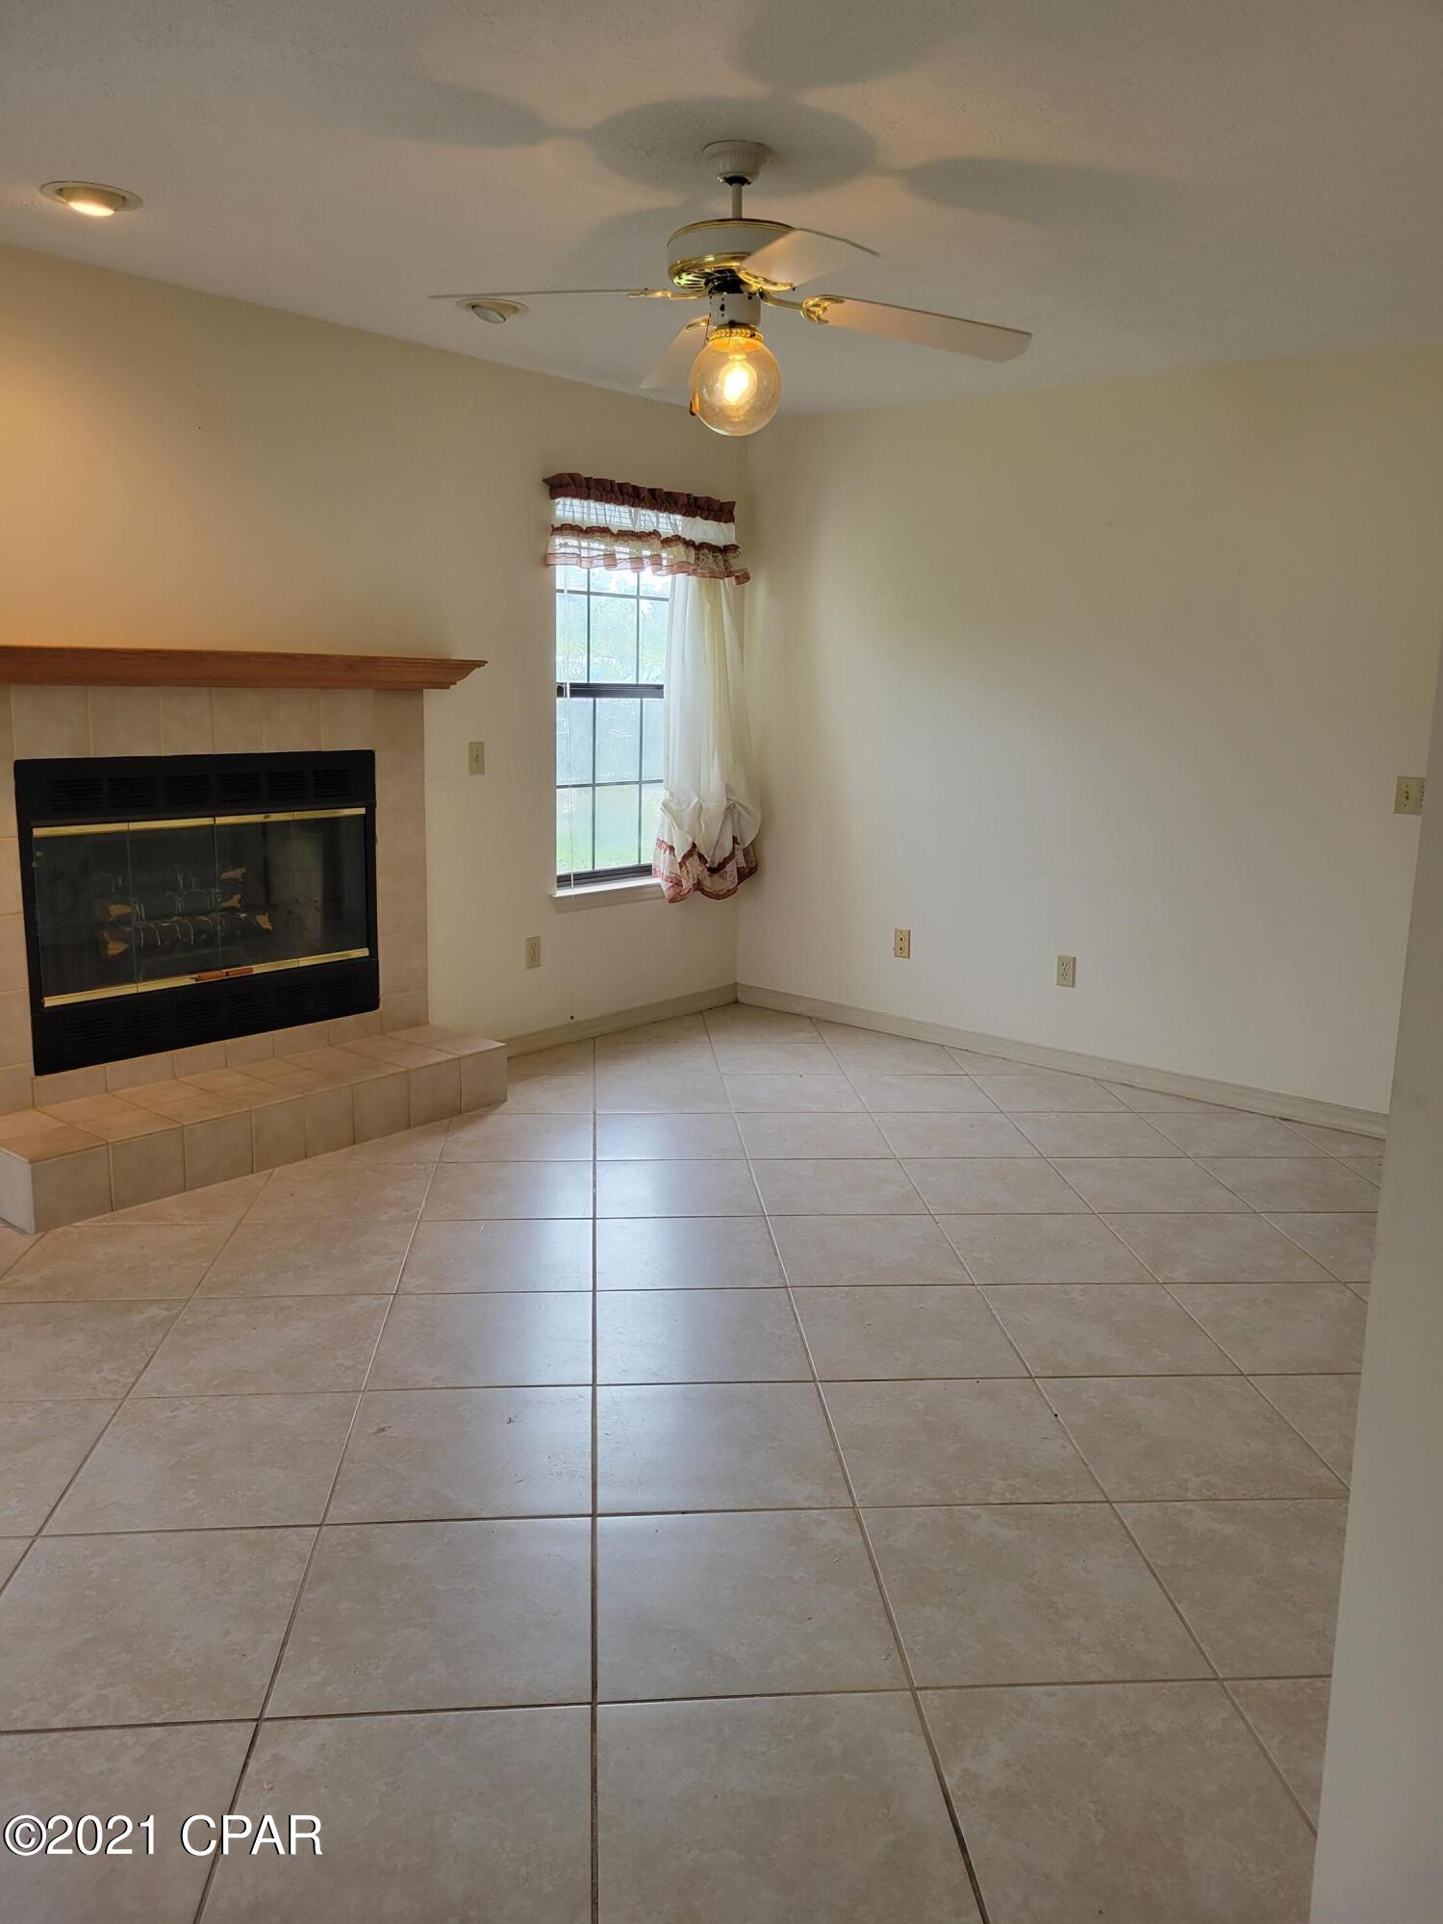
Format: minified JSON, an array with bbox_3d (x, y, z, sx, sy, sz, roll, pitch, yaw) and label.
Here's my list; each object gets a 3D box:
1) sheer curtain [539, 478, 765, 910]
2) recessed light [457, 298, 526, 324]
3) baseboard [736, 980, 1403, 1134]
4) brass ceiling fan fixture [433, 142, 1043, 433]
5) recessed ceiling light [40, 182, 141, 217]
[{"bbox_3d":[-0.234,-0.996,5.625,0.150,1.600,1.150,11,15,39],"label":"sheer curtain"},{"bbox_3d":[-0.652,-1.844,4.117,0.205,0.050,0.205,0,11,-5],"label":"recessed light"},{"bbox_3d":[1.121,0.342,5.520,2.750,0.086,0.018,11,15,39],"label":"baseboard"},{"bbox_3d":[0.039,-1.324,2.877,1.180,0.535,1.180,-2,12,-15],"label":"brass ceiling fan fixture"},{"bbox_3d":[-1.403,-1.681,3.219,0.210,0.050,0.210,11,15,39],"label":"recessed ceiling light"}]

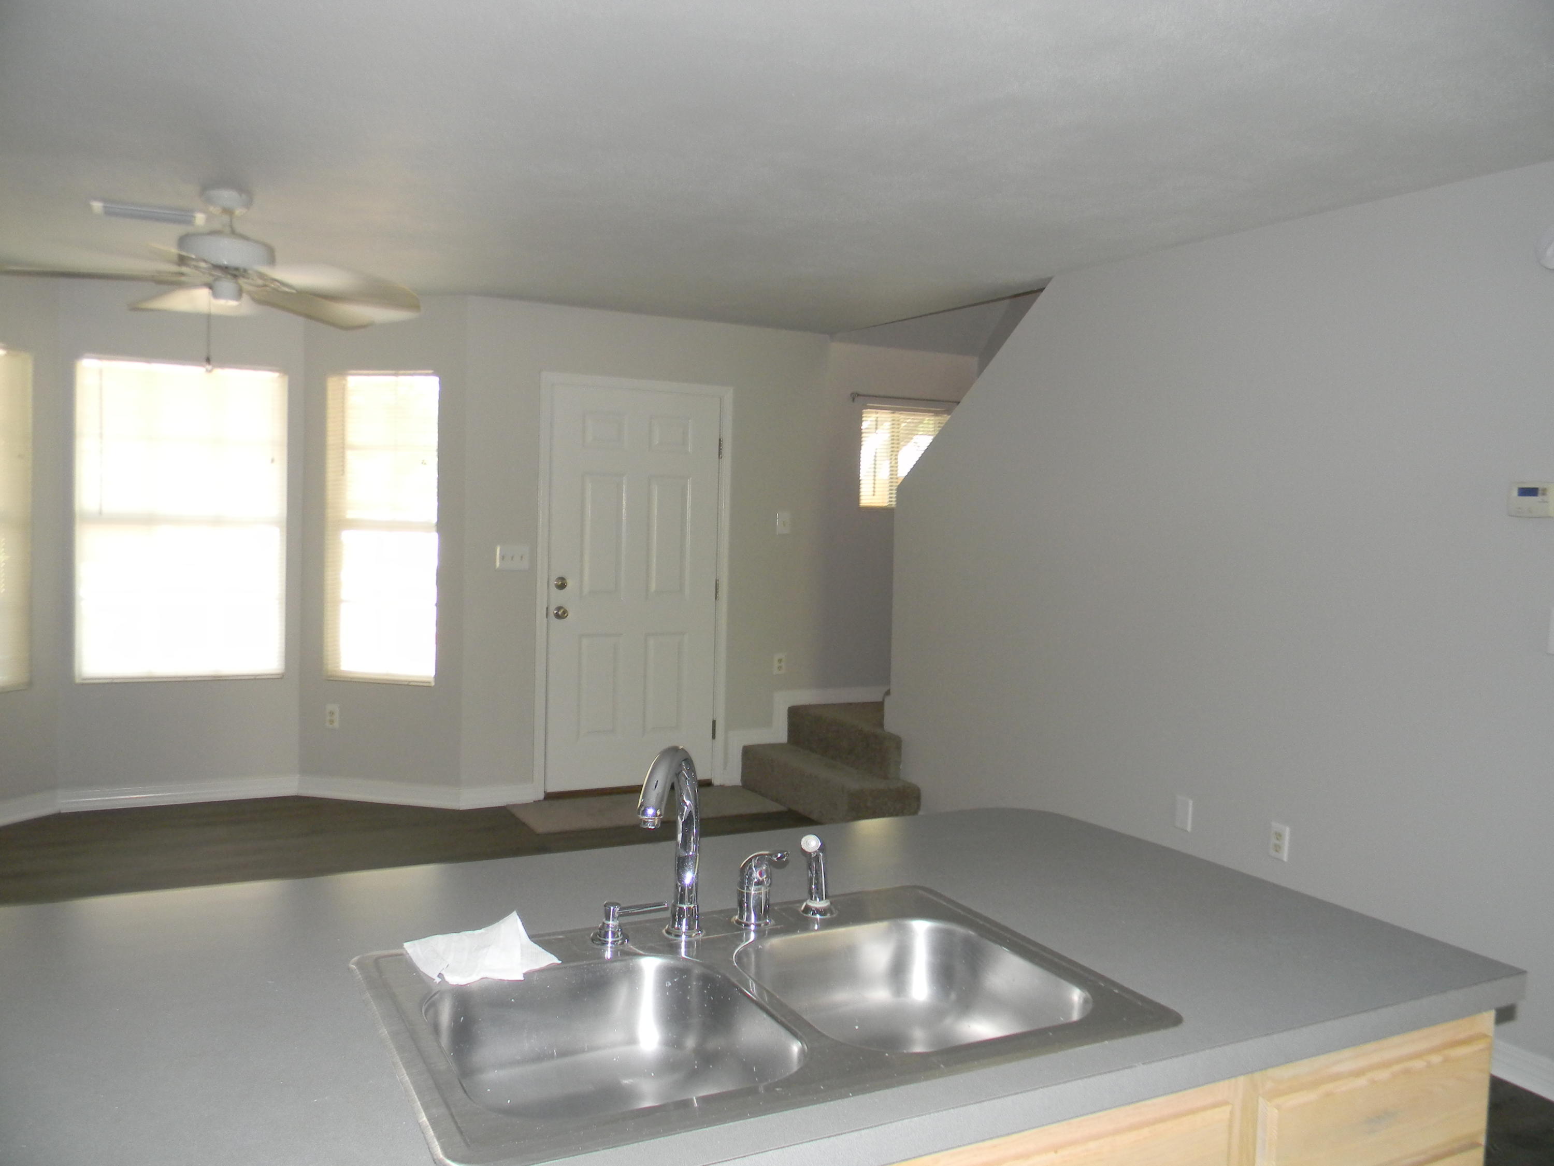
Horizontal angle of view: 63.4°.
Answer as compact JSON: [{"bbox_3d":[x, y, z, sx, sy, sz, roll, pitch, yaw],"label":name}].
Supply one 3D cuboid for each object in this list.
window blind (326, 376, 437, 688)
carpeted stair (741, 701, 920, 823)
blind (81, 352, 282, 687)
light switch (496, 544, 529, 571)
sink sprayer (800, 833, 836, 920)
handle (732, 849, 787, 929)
[{"bbox_3d":[-1.940,-0.260,6.157,0.615,1.500,0.040,2,3,16],"label":"window blind"},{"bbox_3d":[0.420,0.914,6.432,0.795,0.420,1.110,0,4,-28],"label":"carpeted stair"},{"bbox_3d":[-2.828,-0.283,5.998,0.905,1.495,0.040,0,4,-28],"label":"blind"},{"bbox_3d":[-1.287,-0.122,6.124,0.161,0.116,0.016,0,4,-28],"label":"light switch"},{"bbox_3d":[0.060,0.405,1.764,0.052,0.113,0.063,3,3,21],"label":"sink sprayer"},{"bbox_3d":[-0.017,0.406,1.692,0.060,0.117,0.117,0,4,-28],"label":"handle"}]

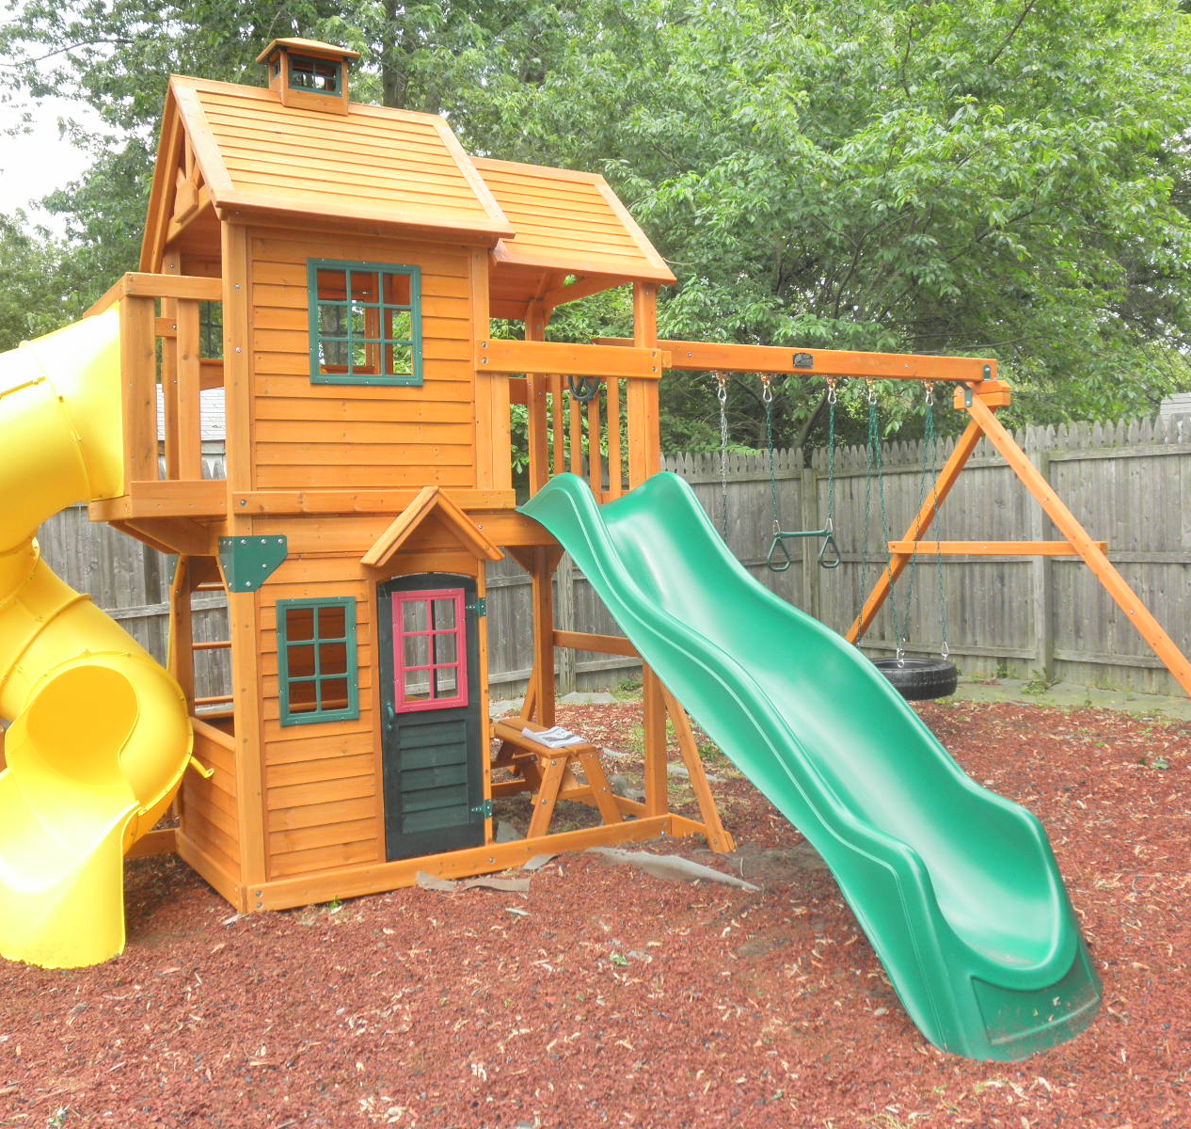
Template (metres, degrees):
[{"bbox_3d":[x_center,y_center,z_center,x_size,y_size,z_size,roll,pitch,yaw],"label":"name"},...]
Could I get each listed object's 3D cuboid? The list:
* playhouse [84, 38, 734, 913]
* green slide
[{"bbox_3d":[-0.948,-0.494,5.432,2.370,3.535,2.119,-3,3,-31],"label":"playhouse"},{"bbox_3d":[0.587,0.456,4.301,0.643,1.657,2.461,-3,3,-31],"label":"green slide"}]

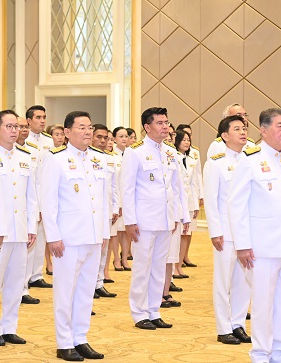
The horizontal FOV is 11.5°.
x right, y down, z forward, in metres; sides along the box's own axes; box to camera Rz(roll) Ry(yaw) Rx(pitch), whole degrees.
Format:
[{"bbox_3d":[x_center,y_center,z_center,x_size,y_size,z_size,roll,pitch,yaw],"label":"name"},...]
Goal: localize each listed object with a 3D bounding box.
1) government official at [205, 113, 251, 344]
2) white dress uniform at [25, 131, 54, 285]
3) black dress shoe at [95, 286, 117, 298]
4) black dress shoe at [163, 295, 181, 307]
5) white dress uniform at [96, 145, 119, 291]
[{"bbox_3d":[0.692,0.351,10.385,0.320,1.693,0.500,2,3,43],"label":"government official"},{"bbox_3d":[-1.040,0.247,13.963,0.480,1.496,0.290,-2,3,-43],"label":"white dress uniform"},{"bbox_3d":[-0.330,1.038,13.221,0.280,0.100,0.100,2,3,38],"label":"black dress shoe"},{"bbox_3d":[0.279,1.069,12.551,0.240,0.090,0.090,2,3,44],"label":"black dress shoe"},{"bbox_3d":[-0.410,0.349,13.257,0.290,1.326,0.480,2,3,45],"label":"white dress uniform"}]

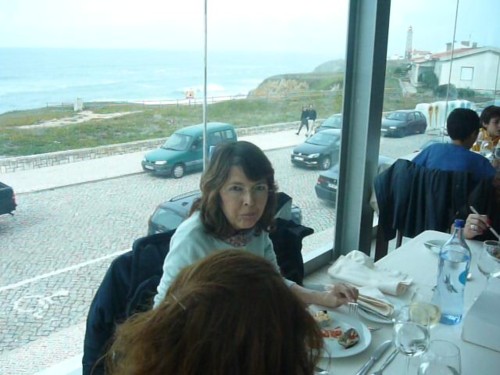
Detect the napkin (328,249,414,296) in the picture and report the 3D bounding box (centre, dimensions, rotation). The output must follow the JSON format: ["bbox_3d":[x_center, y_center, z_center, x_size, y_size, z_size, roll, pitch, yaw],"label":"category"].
[{"bbox_3d":[0.416,0.292,1.800,0.270,0.055,0.150,13,19,38],"label":"napkin"}]

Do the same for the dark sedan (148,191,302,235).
[{"bbox_3d":[-0.510,0.858,13.230,1.720,1.480,4.280,14,19,39],"label":"dark sedan"}]

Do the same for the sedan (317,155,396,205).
[{"bbox_3d":[4.243,-0.404,18.200,1.720,1.420,4.420,15,20,41],"label":"sedan"}]

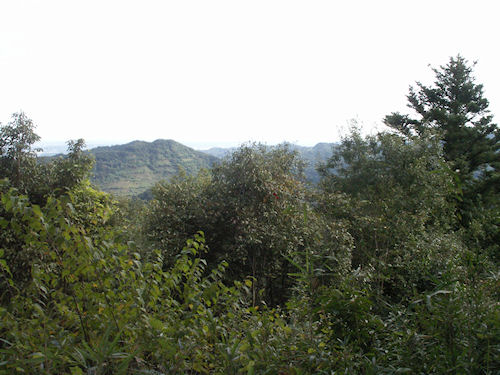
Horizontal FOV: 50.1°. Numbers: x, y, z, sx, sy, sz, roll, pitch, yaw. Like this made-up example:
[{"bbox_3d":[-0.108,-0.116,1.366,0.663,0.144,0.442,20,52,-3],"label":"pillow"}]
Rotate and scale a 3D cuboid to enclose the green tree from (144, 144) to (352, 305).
[{"bbox_3d":[-0.020,0.720,10.300,3.850,3.050,3.200,0,5,0],"label":"green tree"}]

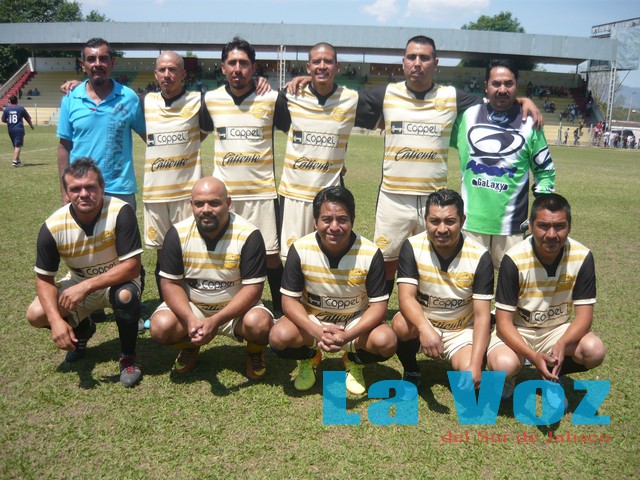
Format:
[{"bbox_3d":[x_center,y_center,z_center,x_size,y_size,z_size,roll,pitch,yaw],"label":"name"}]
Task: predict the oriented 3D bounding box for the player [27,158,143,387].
[{"bbox_3d":[-1.135,0.127,3.072,0.550,1.010,0.700,-1,11,-14],"label":"player"}]

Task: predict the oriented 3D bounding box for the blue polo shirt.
[{"bbox_3d":[-1.307,-0.613,3.650,0.500,0.660,0.270,-1,12,-16],"label":"blue polo shirt"}]

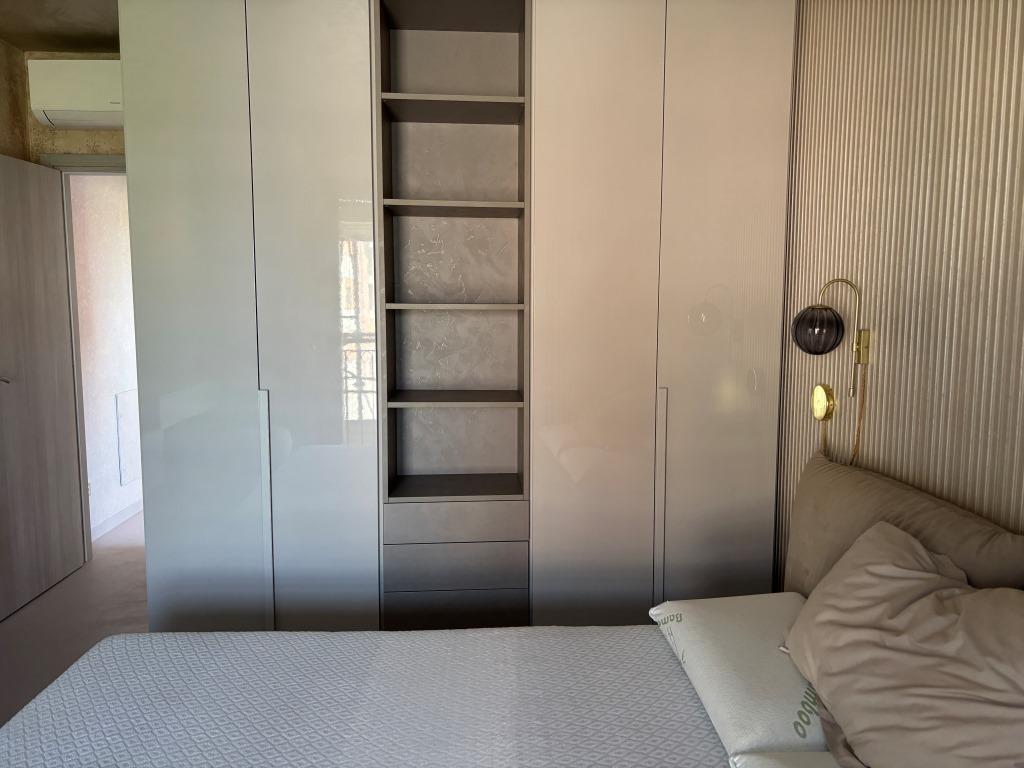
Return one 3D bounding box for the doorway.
[{"bbox_3d":[-1.969,-0.065,4.195,0.740,2.094,0.120,0,6,-5],"label":"doorway"}]

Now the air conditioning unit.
[{"bbox_3d":[-1.943,-1.432,3.892,0.800,0.295,0.220,0,6,-5],"label":"air conditioning unit"}]

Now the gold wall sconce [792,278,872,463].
[{"bbox_3d":[1.049,-0.041,2.569,0.243,0.612,0.180,0,6,-5],"label":"gold wall sconce"}]

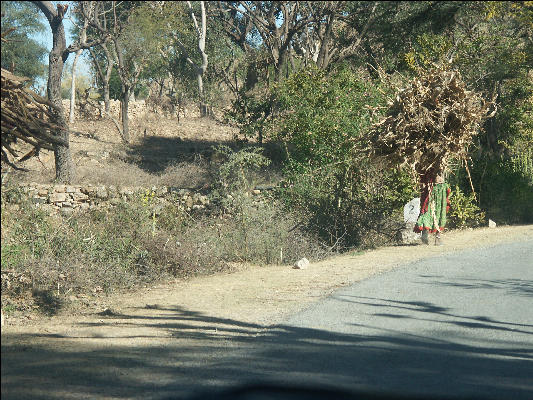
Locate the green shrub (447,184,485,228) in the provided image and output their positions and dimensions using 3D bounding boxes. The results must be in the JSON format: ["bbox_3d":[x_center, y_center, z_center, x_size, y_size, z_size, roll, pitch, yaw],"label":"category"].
[{"bbox_3d":[3.558,0.116,40.000,0.720,0.783,0.700,0,1,0],"label":"green shrub"}]

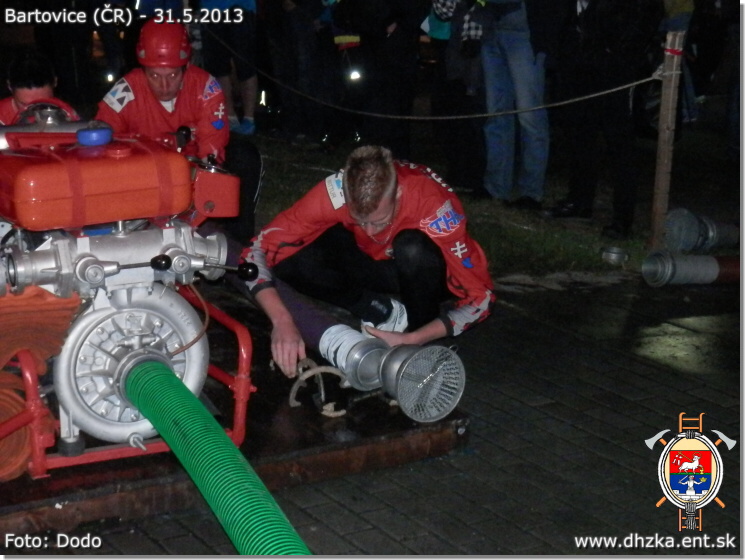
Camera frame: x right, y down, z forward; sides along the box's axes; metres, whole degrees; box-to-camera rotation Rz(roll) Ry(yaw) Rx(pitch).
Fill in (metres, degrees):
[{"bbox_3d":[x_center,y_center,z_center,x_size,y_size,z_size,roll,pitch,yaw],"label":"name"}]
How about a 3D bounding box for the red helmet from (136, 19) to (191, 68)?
[{"bbox_3d":[-0.791,-0.895,5.950,0.210,0.180,0.265,0,26,-8],"label":"red helmet"}]

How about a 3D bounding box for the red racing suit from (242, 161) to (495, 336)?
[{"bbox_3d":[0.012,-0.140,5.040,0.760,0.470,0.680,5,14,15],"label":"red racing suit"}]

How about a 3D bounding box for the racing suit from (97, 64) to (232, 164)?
[{"bbox_3d":[-0.805,-0.596,6.030,0.520,0.460,0.440,-1,14,-10],"label":"racing suit"}]

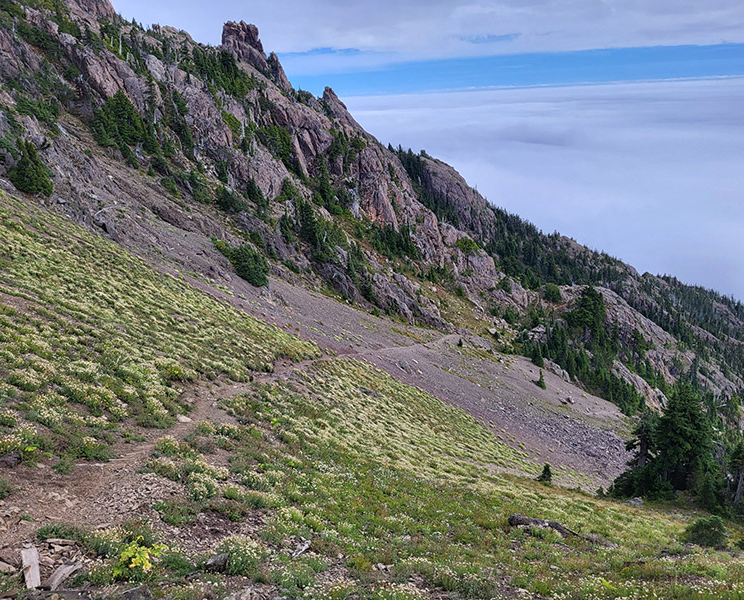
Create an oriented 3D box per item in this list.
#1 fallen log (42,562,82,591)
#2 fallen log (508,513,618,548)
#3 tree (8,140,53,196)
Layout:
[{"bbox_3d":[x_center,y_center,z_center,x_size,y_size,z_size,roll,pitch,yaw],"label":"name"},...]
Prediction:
[{"bbox_3d":[-1.586,1.422,3.100,0.075,0.055,0.261,-2,-5,3],"label":"fallen log"},{"bbox_3d":[3.260,3.900,10.050,2.689,0.270,0.330,22,7,-29],"label":"fallen log"},{"bbox_3d":[-26.382,-10.051,46.000,2.997,4.194,2.848,-13,22,-27],"label":"tree"}]

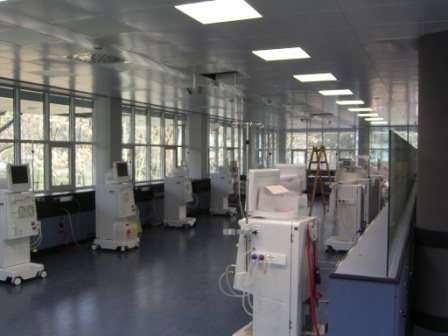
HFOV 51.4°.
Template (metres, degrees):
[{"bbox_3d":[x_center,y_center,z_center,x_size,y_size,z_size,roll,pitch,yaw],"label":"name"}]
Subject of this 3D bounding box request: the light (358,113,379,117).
[{"bbox_3d":[4.398,-1.625,14.155,0.585,0.070,0.585,1,2,23],"label":"light"}]

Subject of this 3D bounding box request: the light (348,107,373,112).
[{"bbox_3d":[3.660,-1.579,12.451,0.585,0.070,0.585,1,2,23],"label":"light"}]

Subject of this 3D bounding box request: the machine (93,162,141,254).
[{"bbox_3d":[-1.864,0.647,8.171,0.645,1.513,0.500,1,2,19],"label":"machine"}]

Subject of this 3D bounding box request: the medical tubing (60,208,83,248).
[{"bbox_3d":[-2.626,1.045,8.066,0.220,0.680,0.240,1,2,23],"label":"medical tubing"}]

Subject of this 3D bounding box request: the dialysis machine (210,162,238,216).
[{"bbox_3d":[0.052,0.523,12.740,0.645,1.513,0.500,1,2,20],"label":"dialysis machine"}]

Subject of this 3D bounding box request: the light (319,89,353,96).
[{"bbox_3d":[2.184,-1.487,9.042,0.585,0.070,0.585,1,2,23],"label":"light"}]

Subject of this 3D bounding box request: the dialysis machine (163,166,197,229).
[{"bbox_3d":[-0.983,0.581,10.596,0.645,1.513,0.500,1,2,23],"label":"dialysis machine"}]

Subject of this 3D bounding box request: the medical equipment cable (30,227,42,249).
[{"bbox_3d":[-2.521,0.916,6.240,0.170,0.310,0.120,1,2,23],"label":"medical equipment cable"}]

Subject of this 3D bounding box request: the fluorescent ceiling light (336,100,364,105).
[{"bbox_3d":[2.922,-1.533,10.747,0.585,0.070,0.585,1,2,23],"label":"fluorescent ceiling light"}]

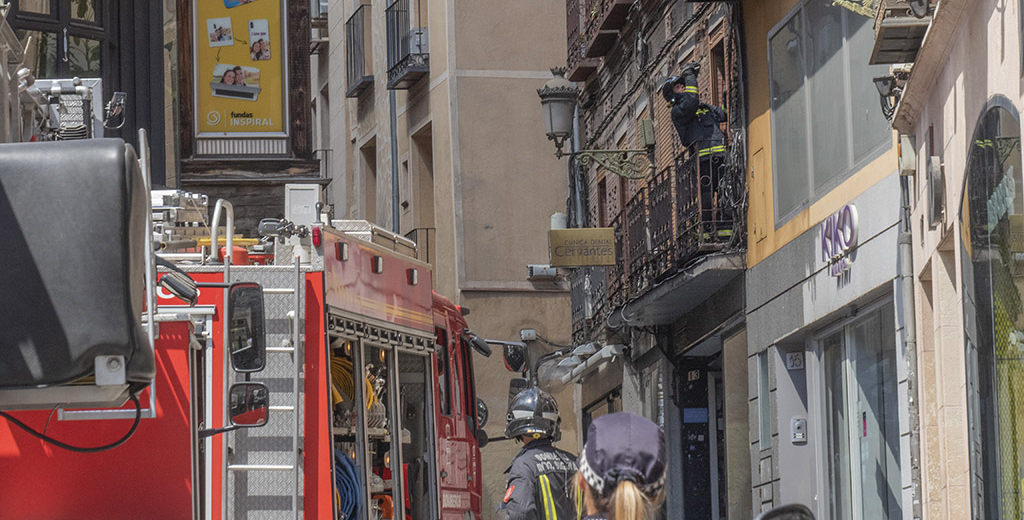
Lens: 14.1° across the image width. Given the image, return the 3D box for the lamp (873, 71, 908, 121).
[{"bbox_3d":[2.871,-1.247,31.500,0.270,0.370,0.250,-2,-6,2],"label":"lamp"}]

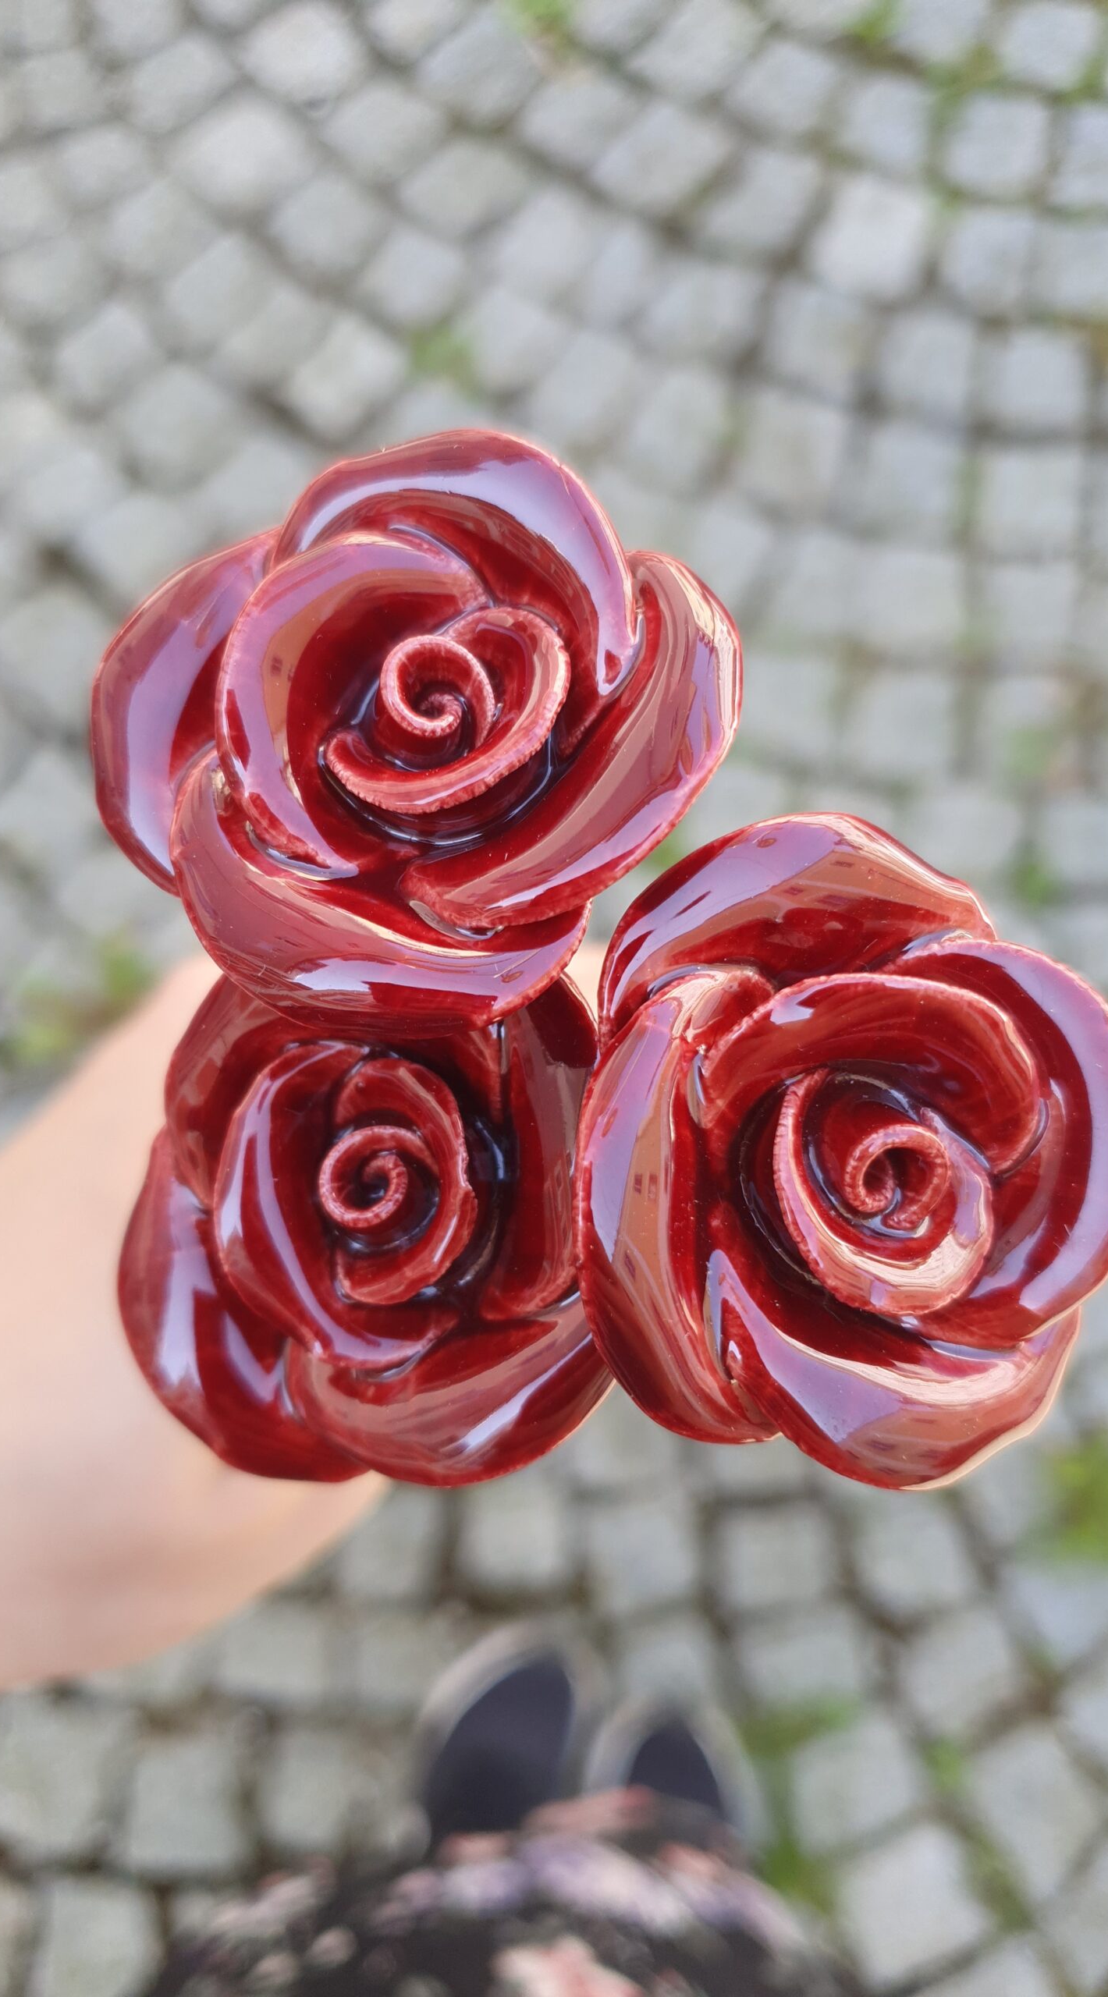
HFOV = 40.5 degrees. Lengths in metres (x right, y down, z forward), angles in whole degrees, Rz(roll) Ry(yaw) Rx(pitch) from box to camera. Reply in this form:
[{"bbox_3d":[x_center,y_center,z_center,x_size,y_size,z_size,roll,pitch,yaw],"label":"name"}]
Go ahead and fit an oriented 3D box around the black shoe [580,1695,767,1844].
[{"bbox_3d":[0.069,0.615,0.987,0.109,0.100,0.270,5,80,3],"label":"black shoe"}]

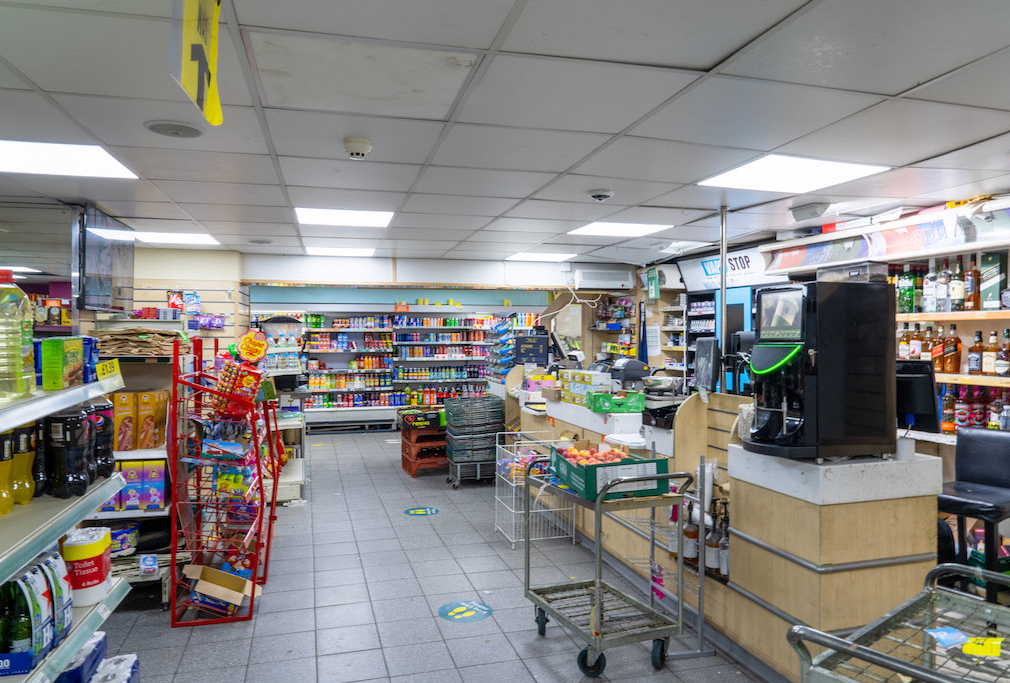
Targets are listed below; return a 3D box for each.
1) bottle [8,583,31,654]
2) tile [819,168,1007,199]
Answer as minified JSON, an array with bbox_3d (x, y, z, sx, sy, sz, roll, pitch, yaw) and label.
[{"bbox_3d":[-1.205,0.690,1.700,0.061,0.229,0.061,0,1,-14],"label":"bottle"},{"bbox_3d":[1.769,-0.711,3.055,0.595,0.025,0.595,0,1,-14],"label":"tile"}]

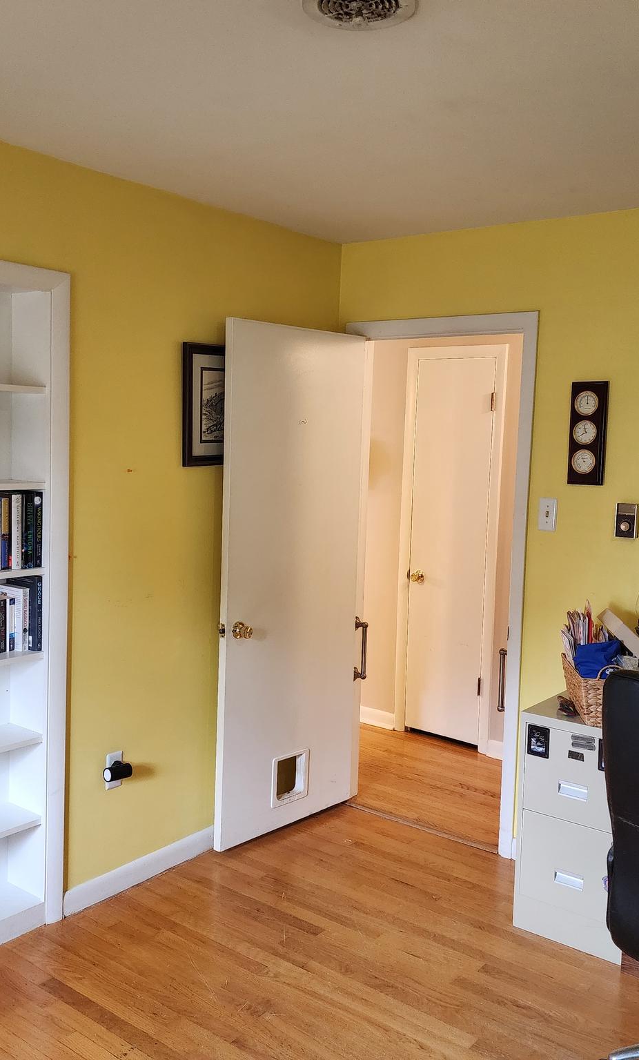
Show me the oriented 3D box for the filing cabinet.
[{"bbox_3d":[0.952,0.971,3.199,0.377,0.736,0.456,6,7,38],"label":"filing cabinet"}]

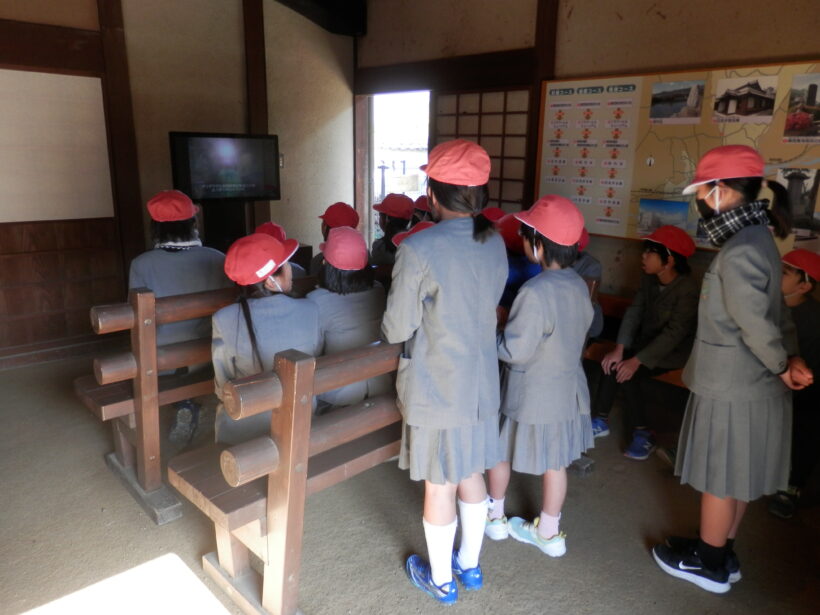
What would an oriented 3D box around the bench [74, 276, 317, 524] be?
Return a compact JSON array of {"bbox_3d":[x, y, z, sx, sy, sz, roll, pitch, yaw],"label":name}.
[{"bbox_3d":[-0.569,0.224,2.868,1.780,0.840,0.620,-12,20,-40],"label":"bench"}]

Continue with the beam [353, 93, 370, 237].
[{"bbox_3d":[-0.403,-0.894,5.168,0.120,1.800,0.130,-12,20,-40],"label":"beam"}]

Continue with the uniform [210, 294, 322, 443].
[{"bbox_3d":[-0.460,0.200,1.936,0.400,0.530,0.320,-7,17,-29],"label":"uniform"}]

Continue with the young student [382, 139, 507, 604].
[{"bbox_3d":[0.123,0.215,1.833,0.400,1.430,0.290,-11,19,-38],"label":"young student"}]

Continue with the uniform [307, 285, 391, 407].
[{"bbox_3d":[-0.255,0.150,2.136,0.390,0.530,0.320,-8,18,-32],"label":"uniform"}]

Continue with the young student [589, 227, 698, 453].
[{"bbox_3d":[1.126,0.145,2.824,0.570,1.090,0.430,-6,17,-26],"label":"young student"}]

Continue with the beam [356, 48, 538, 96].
[{"bbox_3d":[0.190,-1.676,4.262,0.140,0.210,1.860,-12,20,-40],"label":"beam"}]

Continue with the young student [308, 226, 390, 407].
[{"bbox_3d":[-0.308,0.242,2.252,0.400,1.140,0.560,-8,18,-32],"label":"young student"}]

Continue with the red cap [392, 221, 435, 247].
[{"bbox_3d":[0.043,-0.268,2.230,0.250,0.135,0.185,12,18,33],"label":"red cap"}]

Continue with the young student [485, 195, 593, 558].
[{"bbox_3d":[0.432,0.254,2.041,0.290,1.260,0.380,14,20,38],"label":"young student"}]

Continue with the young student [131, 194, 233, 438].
[{"bbox_3d":[-1.043,0.075,2.670,0.420,1.210,0.540,-8,18,-32],"label":"young student"}]

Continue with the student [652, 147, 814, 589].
[{"bbox_3d":[1.064,0.229,1.901,0.380,1.435,0.380,11,17,34],"label":"student"}]

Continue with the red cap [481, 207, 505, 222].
[{"bbox_3d":[0.464,-0.517,3.500,0.250,0.140,0.180,8,15,24],"label":"red cap"}]

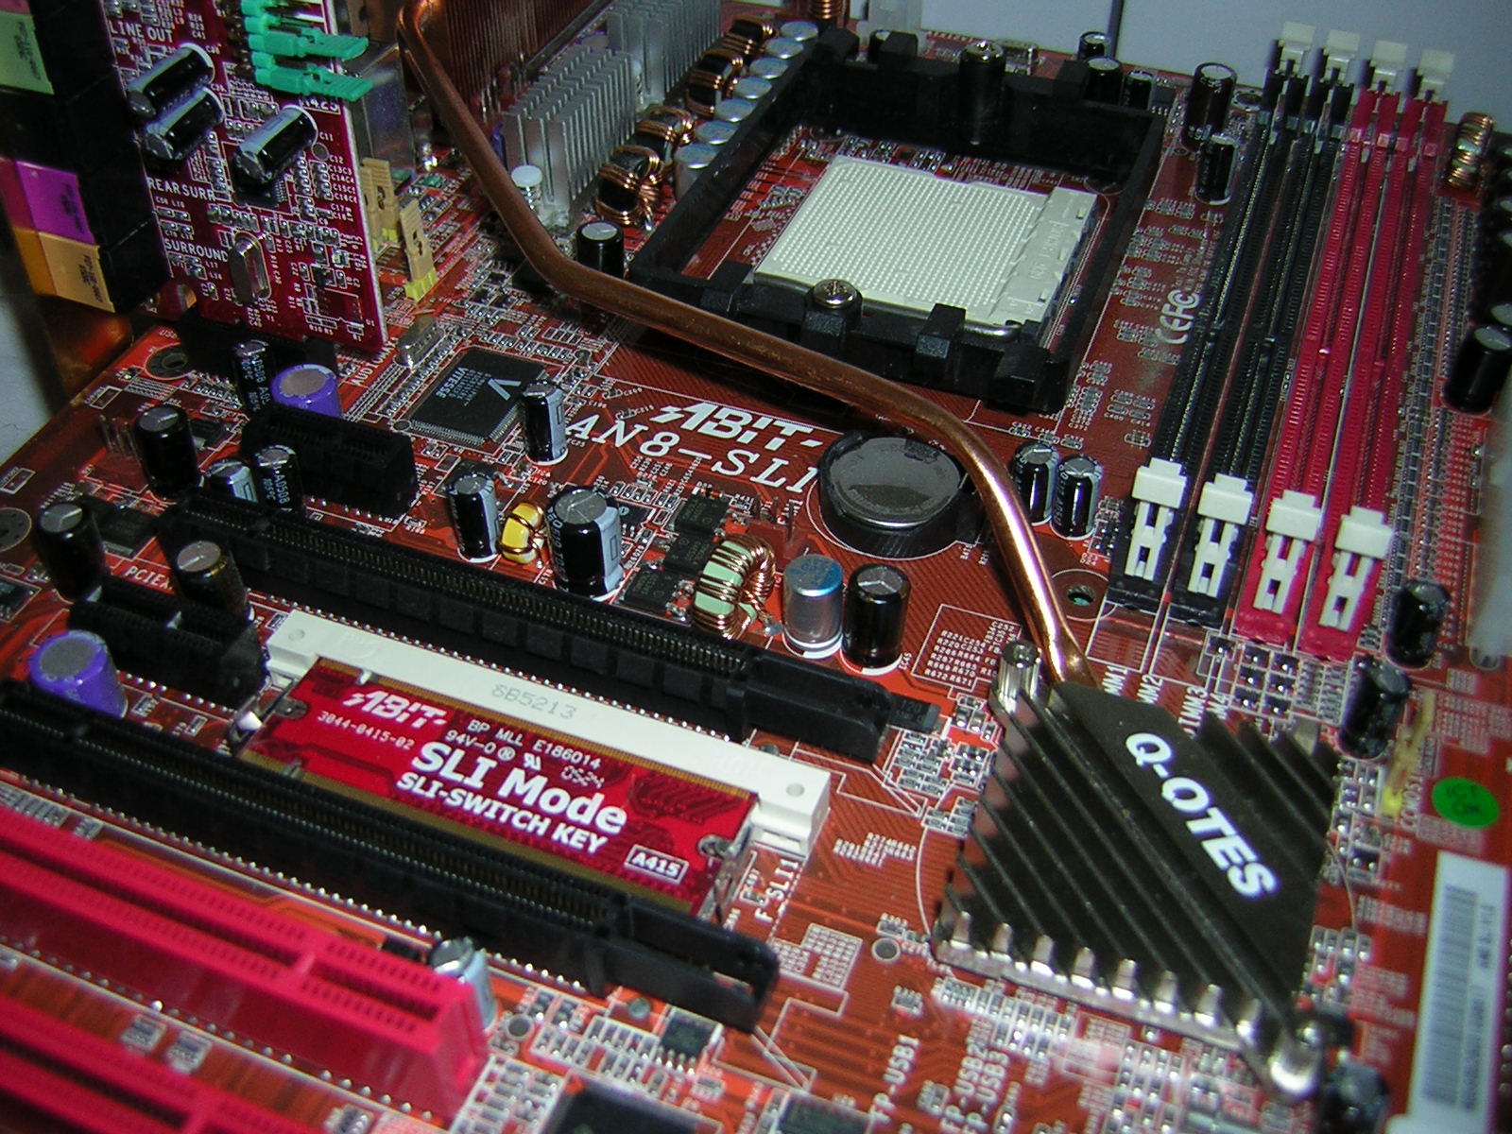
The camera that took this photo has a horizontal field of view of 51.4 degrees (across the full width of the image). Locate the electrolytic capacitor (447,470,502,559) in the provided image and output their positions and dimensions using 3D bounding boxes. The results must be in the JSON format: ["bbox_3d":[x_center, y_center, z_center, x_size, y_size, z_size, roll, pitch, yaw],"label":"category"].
[{"bbox_3d":[-0.041,-0.007,0.226,0.006,0.012,0.006,0,44,0],"label":"electrolytic capacitor"}]

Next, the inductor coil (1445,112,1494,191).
[{"bbox_3d":[0.137,-0.080,0.302,0.006,0.014,0.014,15,46,16],"label":"inductor coil"}]

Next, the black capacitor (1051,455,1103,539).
[{"bbox_3d":[0.048,-0.011,0.235,0.006,0.011,0.006,15,46,16],"label":"black capacitor"}]

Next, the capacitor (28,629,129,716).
[{"bbox_3d":[-0.090,0.015,0.208,0.010,0.010,0.010,0,44,0],"label":"capacitor"}]

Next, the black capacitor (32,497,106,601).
[{"bbox_3d":[-0.096,-0.002,0.221,0.008,0.014,0.008,5,47,-5],"label":"black capacitor"}]

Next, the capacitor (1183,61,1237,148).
[{"bbox_3d":[0.092,-0.093,0.317,0.008,0.015,0.008,15,46,16],"label":"capacitor"}]

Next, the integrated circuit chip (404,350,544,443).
[{"bbox_3d":[-0.046,-0.028,0.259,0.016,0.002,0.022,16,46,15],"label":"integrated circuit chip"}]

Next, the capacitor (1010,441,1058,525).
[{"bbox_3d":[0.042,-0.013,0.237,0.006,0.011,0.006,15,46,16],"label":"capacitor"}]

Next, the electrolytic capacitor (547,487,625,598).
[{"bbox_3d":[-0.024,-0.003,0.222,0.010,0.012,0.010,0,44,0],"label":"electrolytic capacitor"}]

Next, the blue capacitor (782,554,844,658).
[{"bbox_3d":[0.008,0.005,0.220,0.008,0.010,0.008,0,44,0],"label":"blue capacitor"}]

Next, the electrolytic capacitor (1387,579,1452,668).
[{"bbox_3d":[0.091,0.008,0.217,0.006,0.011,0.006,16,46,15],"label":"electrolytic capacitor"}]

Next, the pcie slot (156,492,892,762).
[{"bbox_3d":[-0.033,0.008,0.216,0.106,0.011,0.007,16,46,15],"label":"pcie slot"}]

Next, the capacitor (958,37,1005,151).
[{"bbox_3d":[0.044,-0.093,0.310,0.009,0.020,0.009,0,44,0],"label":"capacitor"}]

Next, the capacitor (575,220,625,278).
[{"bbox_3d":[-0.027,-0.054,0.278,0.008,0.012,0.008,0,44,0],"label":"capacitor"}]

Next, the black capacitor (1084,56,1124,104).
[{"bbox_3d":[0.072,-0.099,0.326,0.008,0.011,0.008,15,46,16],"label":"black capacitor"}]

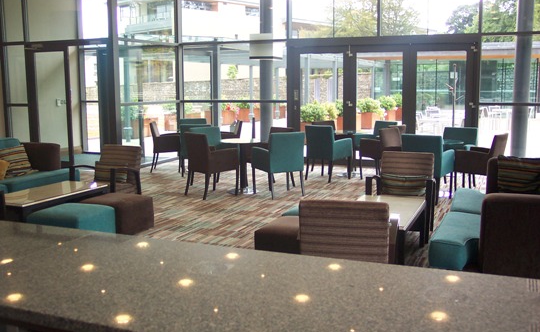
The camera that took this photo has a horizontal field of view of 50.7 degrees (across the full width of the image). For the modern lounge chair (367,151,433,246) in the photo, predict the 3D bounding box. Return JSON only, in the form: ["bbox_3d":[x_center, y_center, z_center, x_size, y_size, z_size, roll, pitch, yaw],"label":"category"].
[{"bbox_3d":[1.359,0.291,5.832,0.620,0.810,0.690,3,8,20],"label":"modern lounge chair"}]

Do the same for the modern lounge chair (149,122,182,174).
[{"bbox_3d":[-1.885,-0.362,10.436,0.579,0.900,0.545,-1,8,-3],"label":"modern lounge chair"}]

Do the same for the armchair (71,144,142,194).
[{"bbox_3d":[-1.839,0.183,6.568,0.615,0.790,0.640,3,8,21],"label":"armchair"}]

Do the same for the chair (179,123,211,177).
[{"bbox_3d":[-1.233,-0.299,9.942,0.545,0.900,0.579,0,8,4],"label":"chair"}]

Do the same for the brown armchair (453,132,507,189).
[{"bbox_3d":[2.790,0.000,7.495,0.560,0.865,0.540,6,10,40],"label":"brown armchair"}]

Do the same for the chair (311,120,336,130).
[{"bbox_3d":[1.113,-0.330,10.083,0.540,0.865,0.560,-6,10,-39],"label":"chair"}]

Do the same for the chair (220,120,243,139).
[{"bbox_3d":[-0.802,-0.399,10.688,0.560,0.865,0.540,-2,8,-14],"label":"chair"}]

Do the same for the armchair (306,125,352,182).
[{"bbox_3d":[0.945,-0.228,9.343,0.545,0.900,0.579,6,10,41],"label":"armchair"}]

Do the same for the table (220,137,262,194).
[{"bbox_3d":[-0.385,0.003,8.283,0.630,0.740,0.630,0,8,0],"label":"table"}]

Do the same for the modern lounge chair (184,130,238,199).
[{"bbox_3d":[-0.810,-0.027,7.842,0.560,0.865,0.540,-6,10,-39],"label":"modern lounge chair"}]

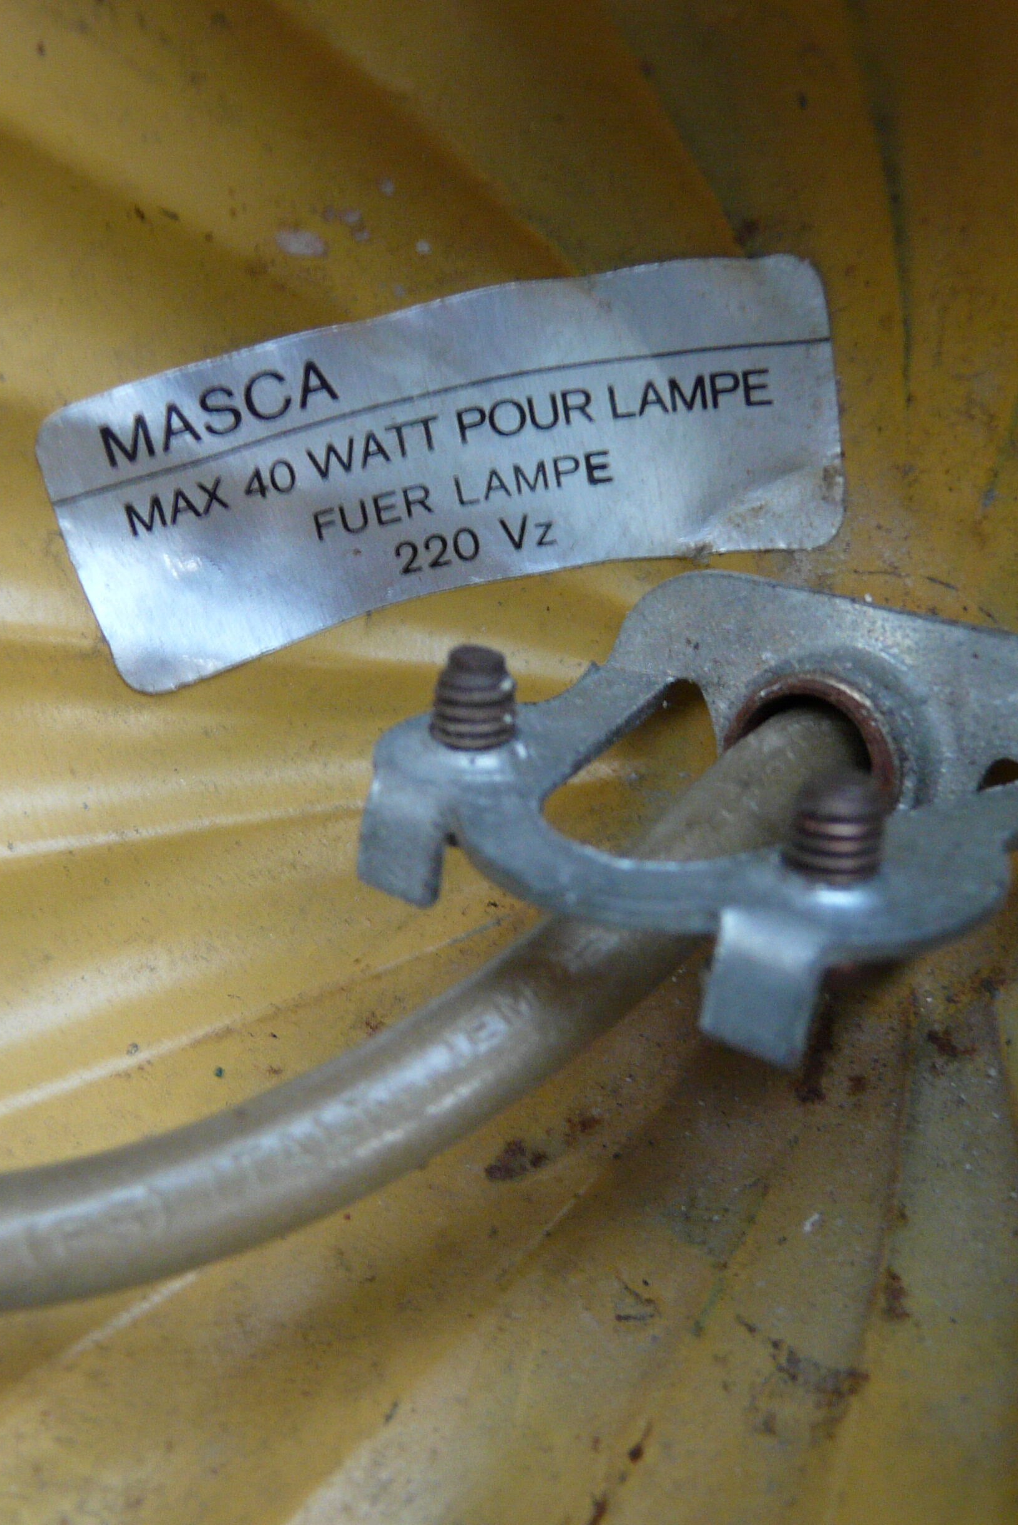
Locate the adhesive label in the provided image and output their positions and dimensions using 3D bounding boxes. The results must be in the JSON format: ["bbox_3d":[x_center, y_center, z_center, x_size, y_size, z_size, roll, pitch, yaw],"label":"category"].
[{"bbox_3d":[-0.003,-0.015,0.083,0.039,0.016,0.005,-11,33,4],"label":"adhesive label"}]

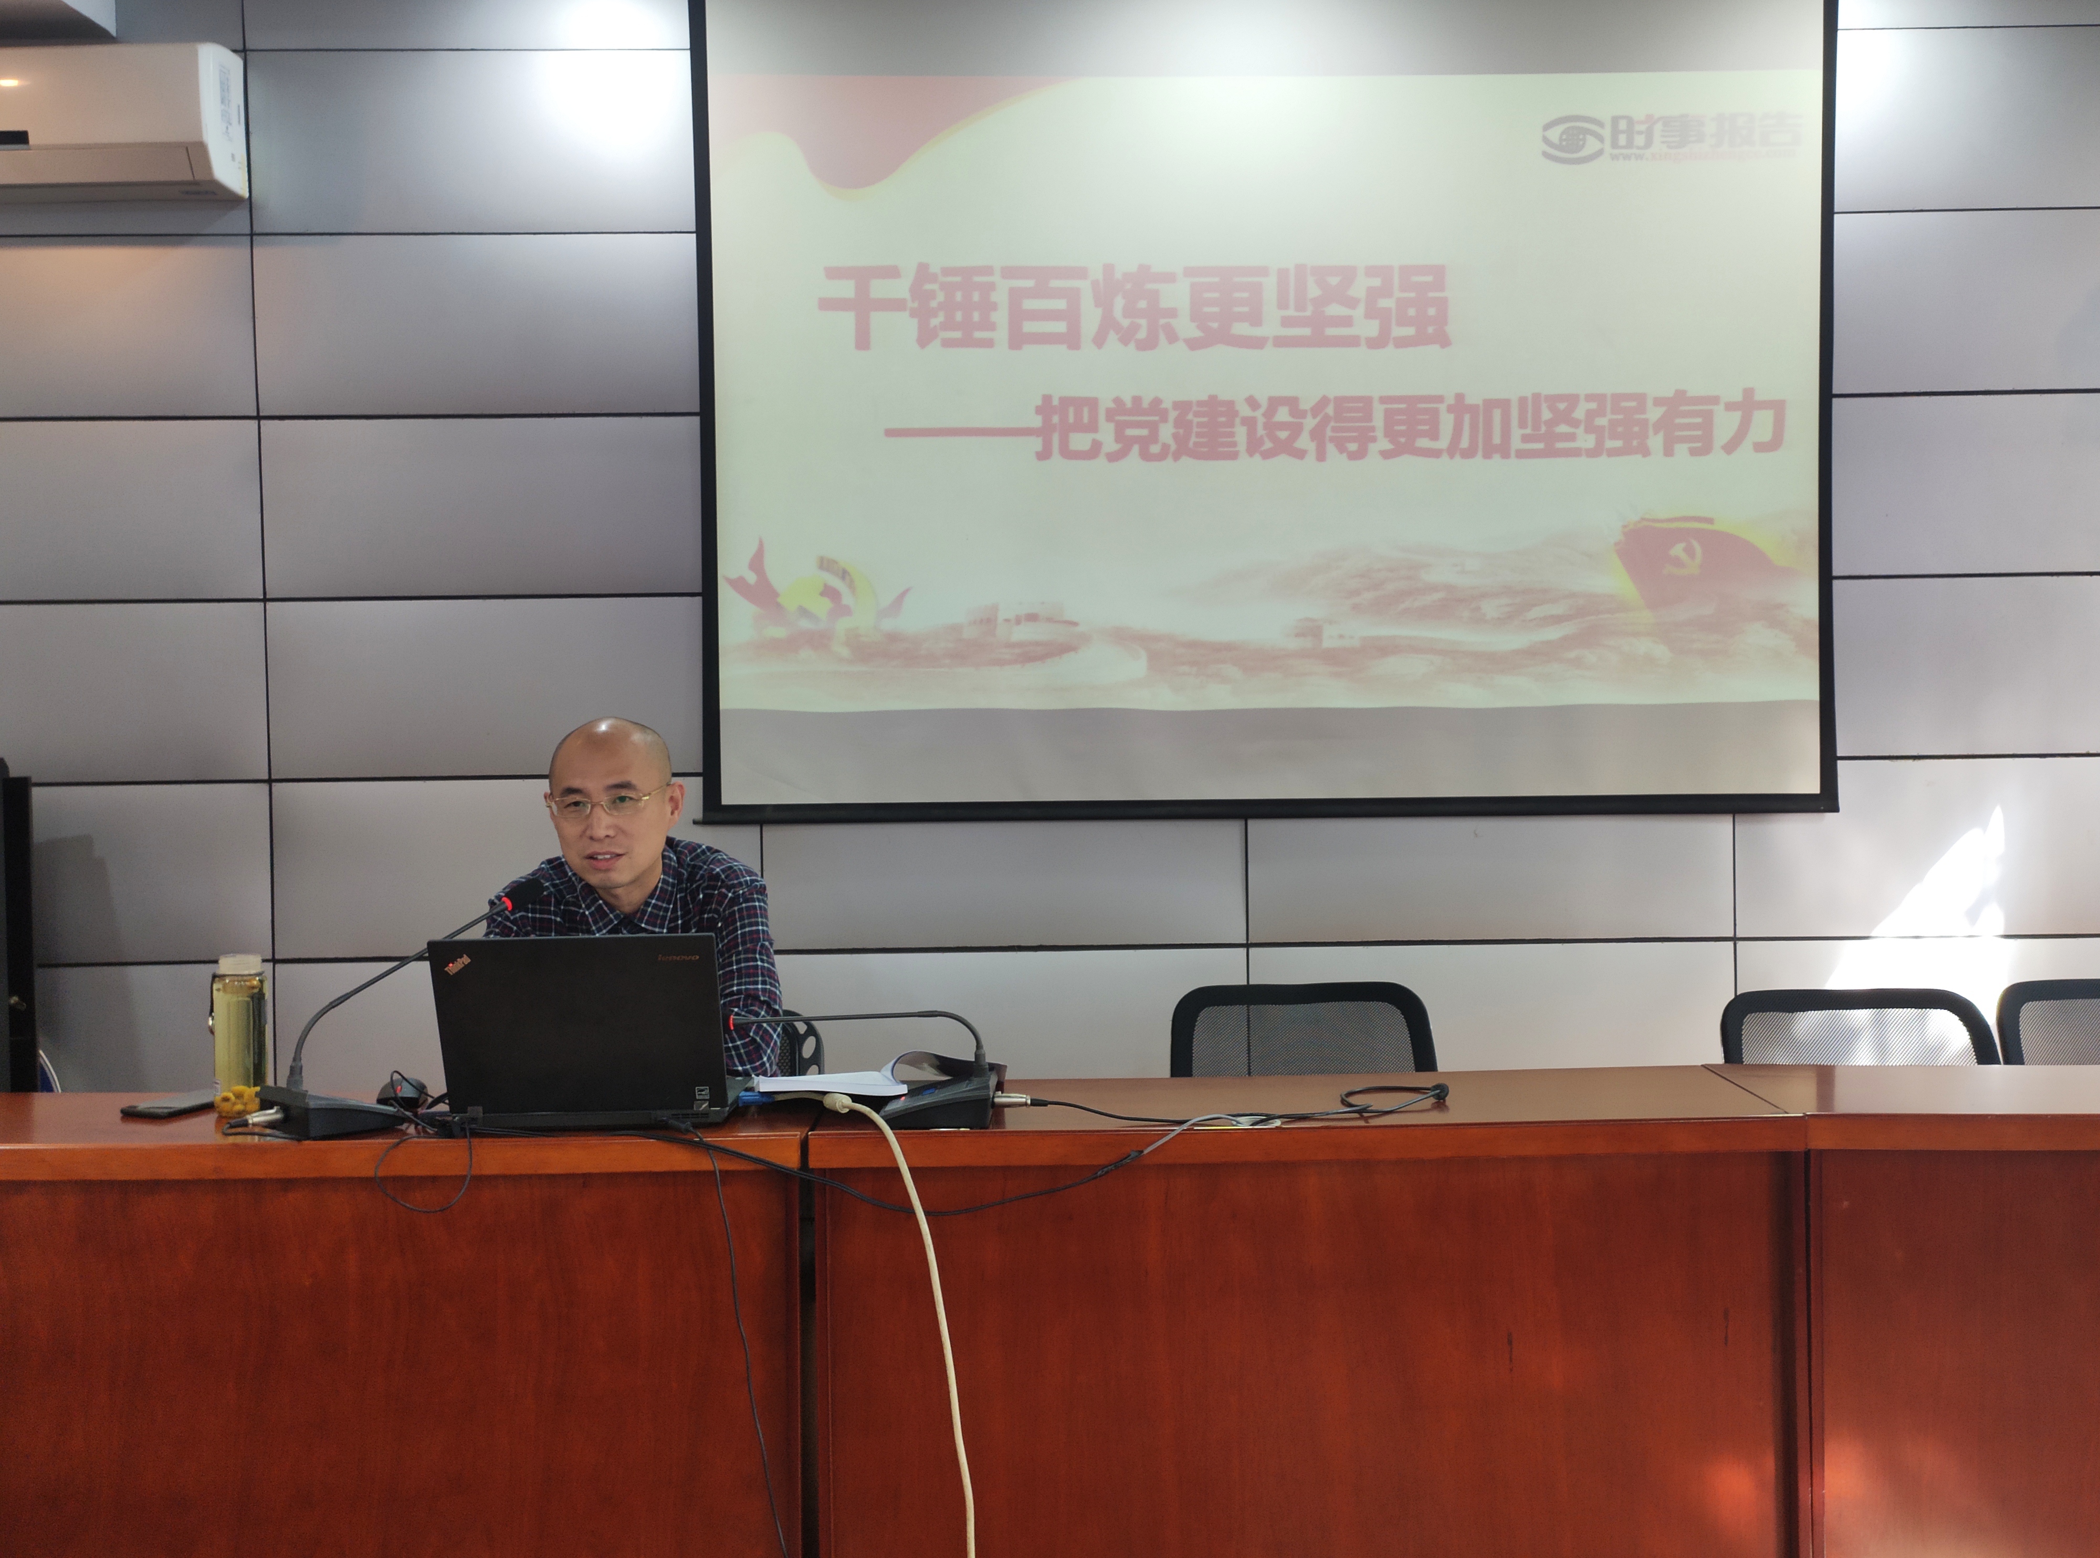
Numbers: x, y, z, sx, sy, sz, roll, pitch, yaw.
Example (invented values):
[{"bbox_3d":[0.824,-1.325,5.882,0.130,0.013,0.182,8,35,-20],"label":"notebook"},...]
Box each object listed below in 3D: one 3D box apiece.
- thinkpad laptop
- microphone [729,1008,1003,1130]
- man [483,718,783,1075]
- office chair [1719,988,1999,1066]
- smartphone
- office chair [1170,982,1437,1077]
[{"bbox_3d":[-0.561,0.301,1.936,0.340,0.243,0.280,-1,1,1],"label":"thinkpad laptop"},{"bbox_3d":[-0.259,0.350,1.927,0.420,0.138,0.120,0,1,15],"label":"microphone"},{"bbox_3d":[-0.620,0.541,2.280,0.490,1.267,0.700,-1,1,-2],"label":"man"},{"bbox_3d":[1.289,0.743,2.150,0.500,0.820,0.540,-1,1,-2],"label":"office chair"},{"bbox_3d":[-1.117,0.425,1.984,0.076,0.009,0.150,0,1,26],"label":"smartphone"},{"bbox_3d":[0.442,0.751,2.281,0.500,0.821,0.540,-1,1,-4],"label":"office chair"}]

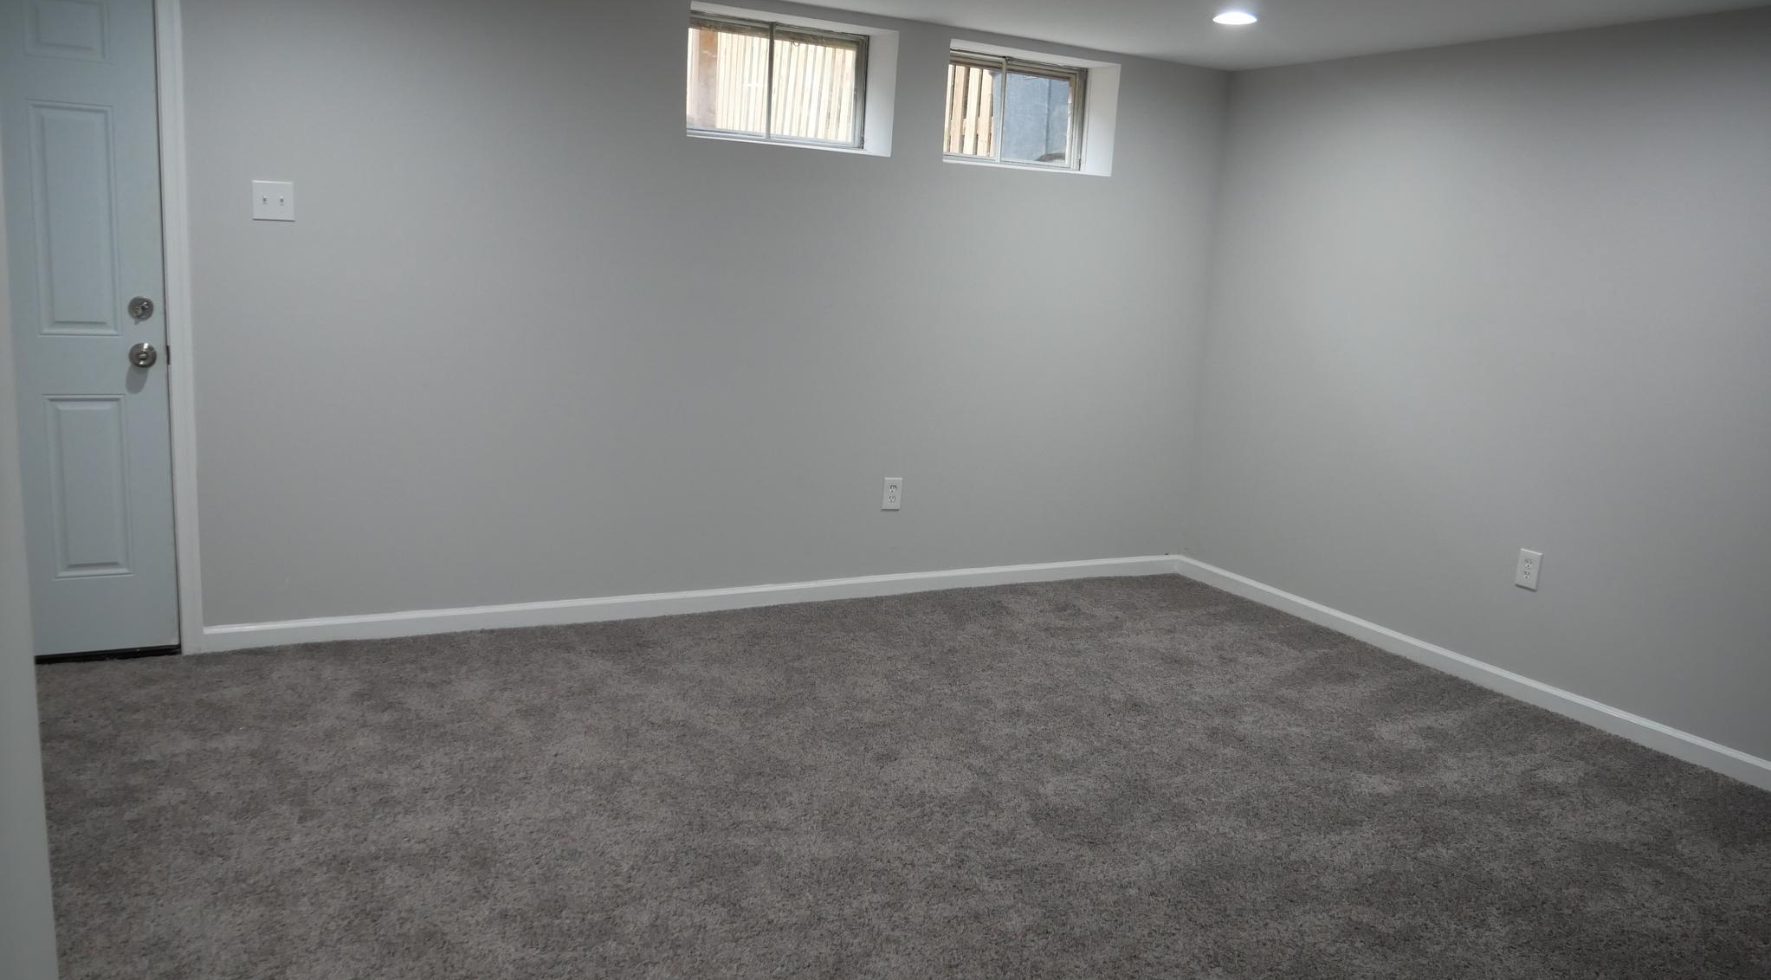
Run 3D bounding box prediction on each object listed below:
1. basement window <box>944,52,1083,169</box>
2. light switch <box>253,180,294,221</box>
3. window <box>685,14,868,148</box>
[{"bbox_3d":[0.478,-1.574,5.103,0.810,0.430,0.070,-2,12,-28],"label":"basement window"},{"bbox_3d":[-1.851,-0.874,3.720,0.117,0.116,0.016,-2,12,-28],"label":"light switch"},{"bbox_3d":[-0.435,-1.542,4.631,0.810,0.430,0.070,-2,12,-28],"label":"window"}]

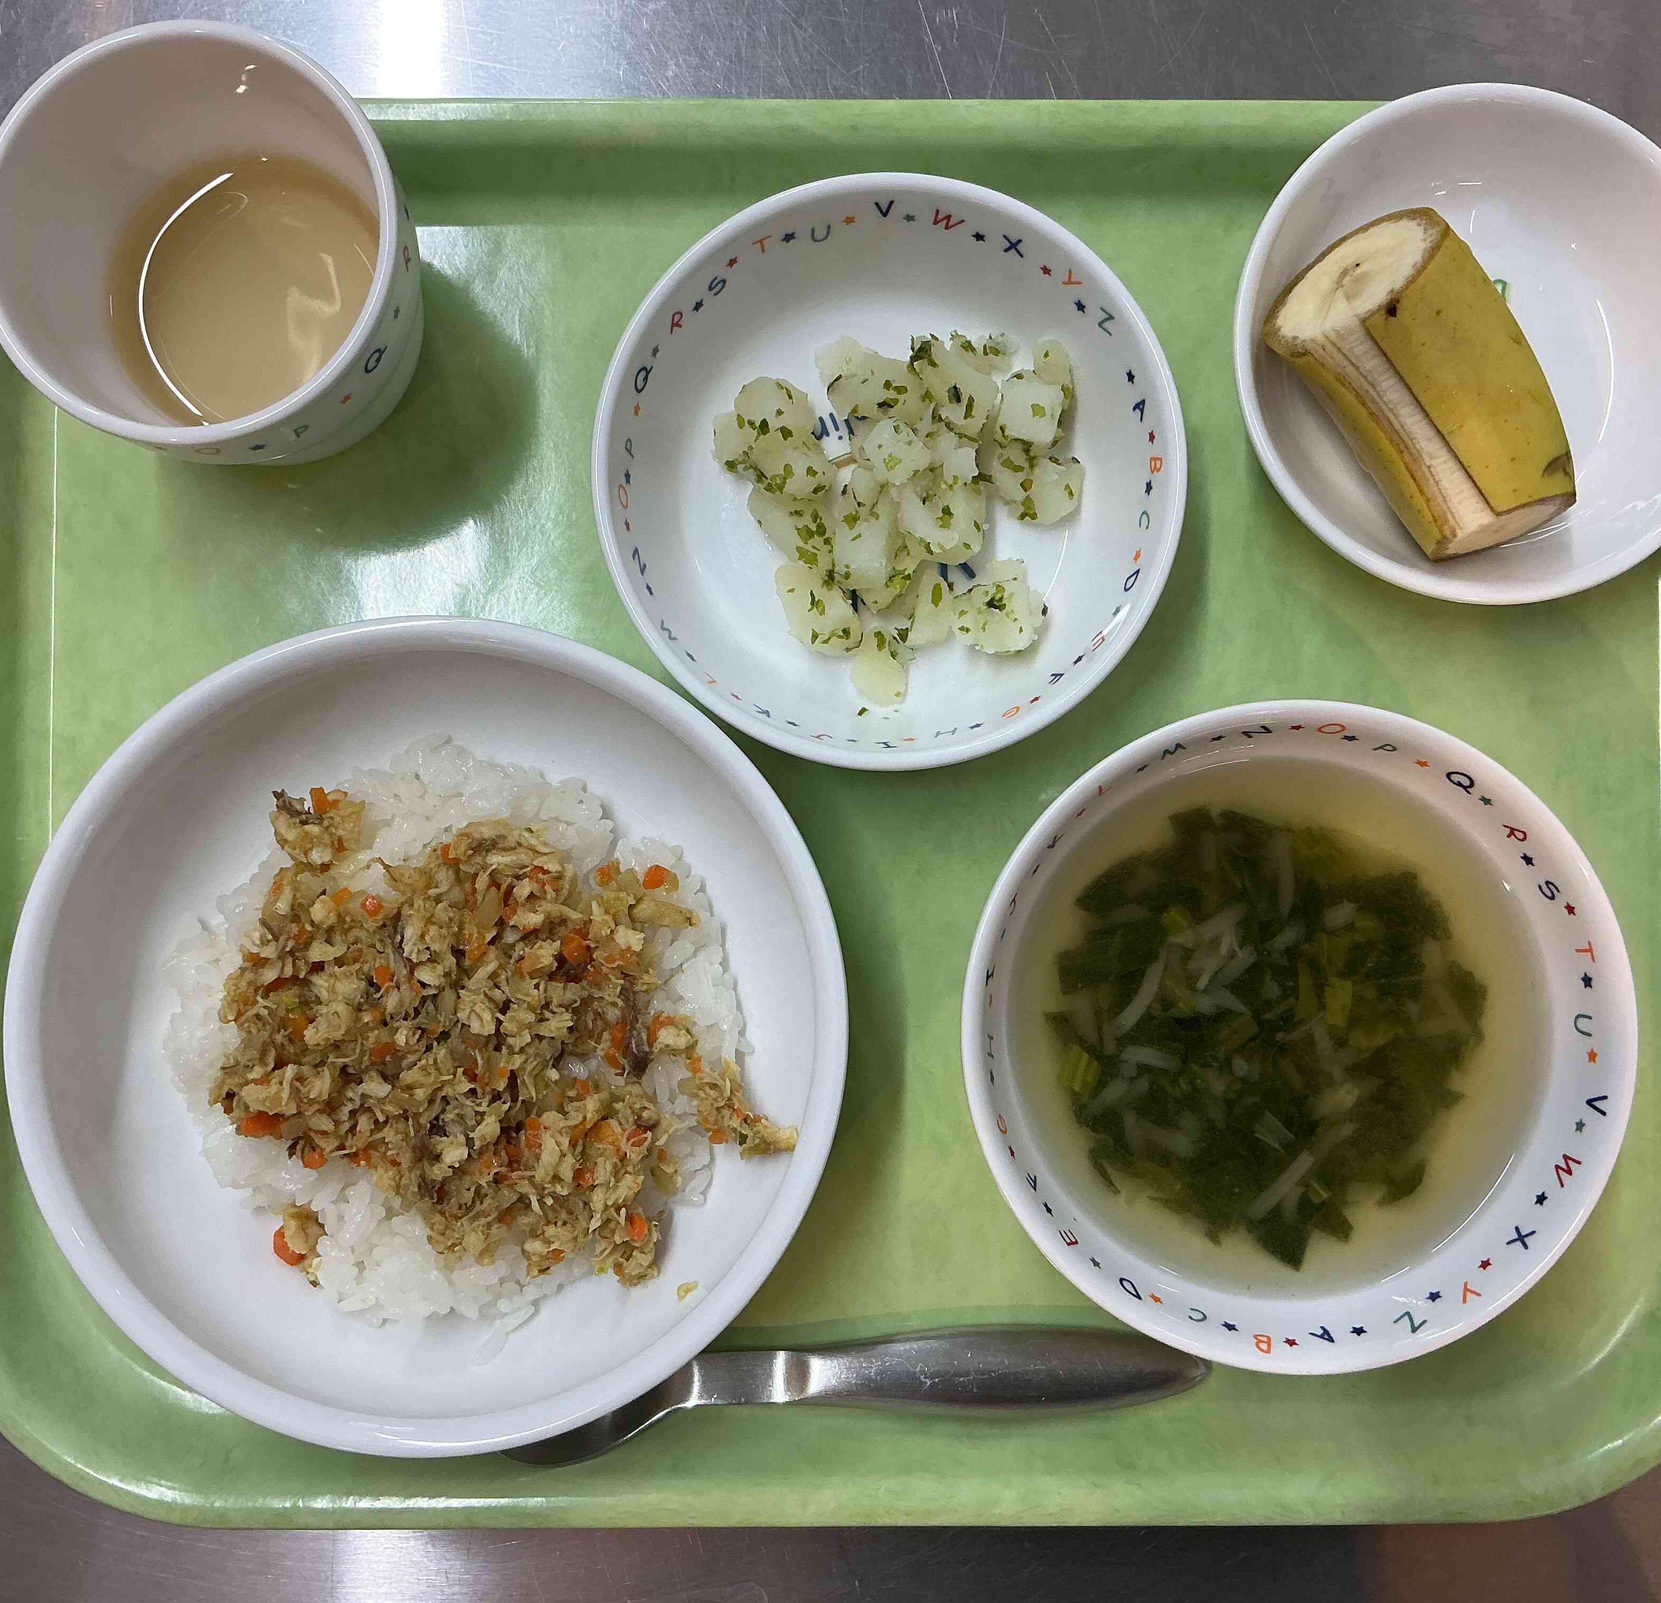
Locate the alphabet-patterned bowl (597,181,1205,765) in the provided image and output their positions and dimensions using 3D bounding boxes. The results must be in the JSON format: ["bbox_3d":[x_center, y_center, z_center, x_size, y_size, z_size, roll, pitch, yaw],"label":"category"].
[{"bbox_3d":[0.011,-0.062,0.354,0.112,0.036,0.112,0,89,0],"label":"alphabet-patterned bowl"}]

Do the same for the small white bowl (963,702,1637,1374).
[{"bbox_3d":[0.083,0.043,0.345,0.119,0.052,0.119,0,89,0],"label":"small white bowl"}]

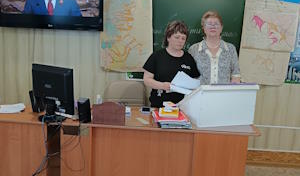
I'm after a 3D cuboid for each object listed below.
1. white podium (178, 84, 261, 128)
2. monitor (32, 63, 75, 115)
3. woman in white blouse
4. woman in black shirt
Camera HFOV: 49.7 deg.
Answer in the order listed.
[{"bbox_3d":[0.537,0.088,2.644,0.500,0.315,0.470,0,11,-14],"label":"white podium"},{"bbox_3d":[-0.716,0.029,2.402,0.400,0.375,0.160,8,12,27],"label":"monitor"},{"bbox_3d":[0.586,0.094,3.122,0.500,1.640,0.360,3,10,1],"label":"woman in white blouse"},{"bbox_3d":[0.178,0.148,3.022,0.500,1.550,0.400,0,11,-14],"label":"woman in black shirt"}]

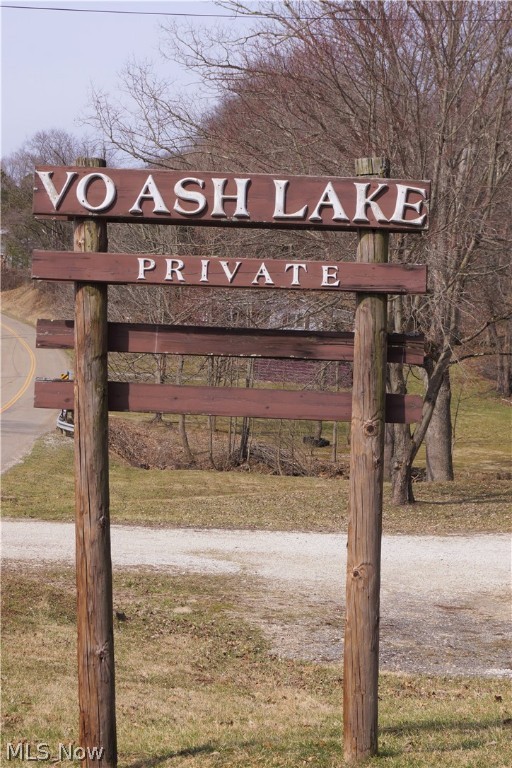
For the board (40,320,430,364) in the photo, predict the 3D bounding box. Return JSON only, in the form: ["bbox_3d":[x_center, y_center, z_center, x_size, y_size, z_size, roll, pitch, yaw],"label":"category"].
[{"bbox_3d":[-0.126,-0.212,8.045,1.945,0.143,0.040,2,1,-1],"label":"board"}]

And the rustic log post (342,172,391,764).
[{"bbox_3d":[0.550,0.376,7.952,0.165,2.983,0.165,1,1,0],"label":"rustic log post"}]

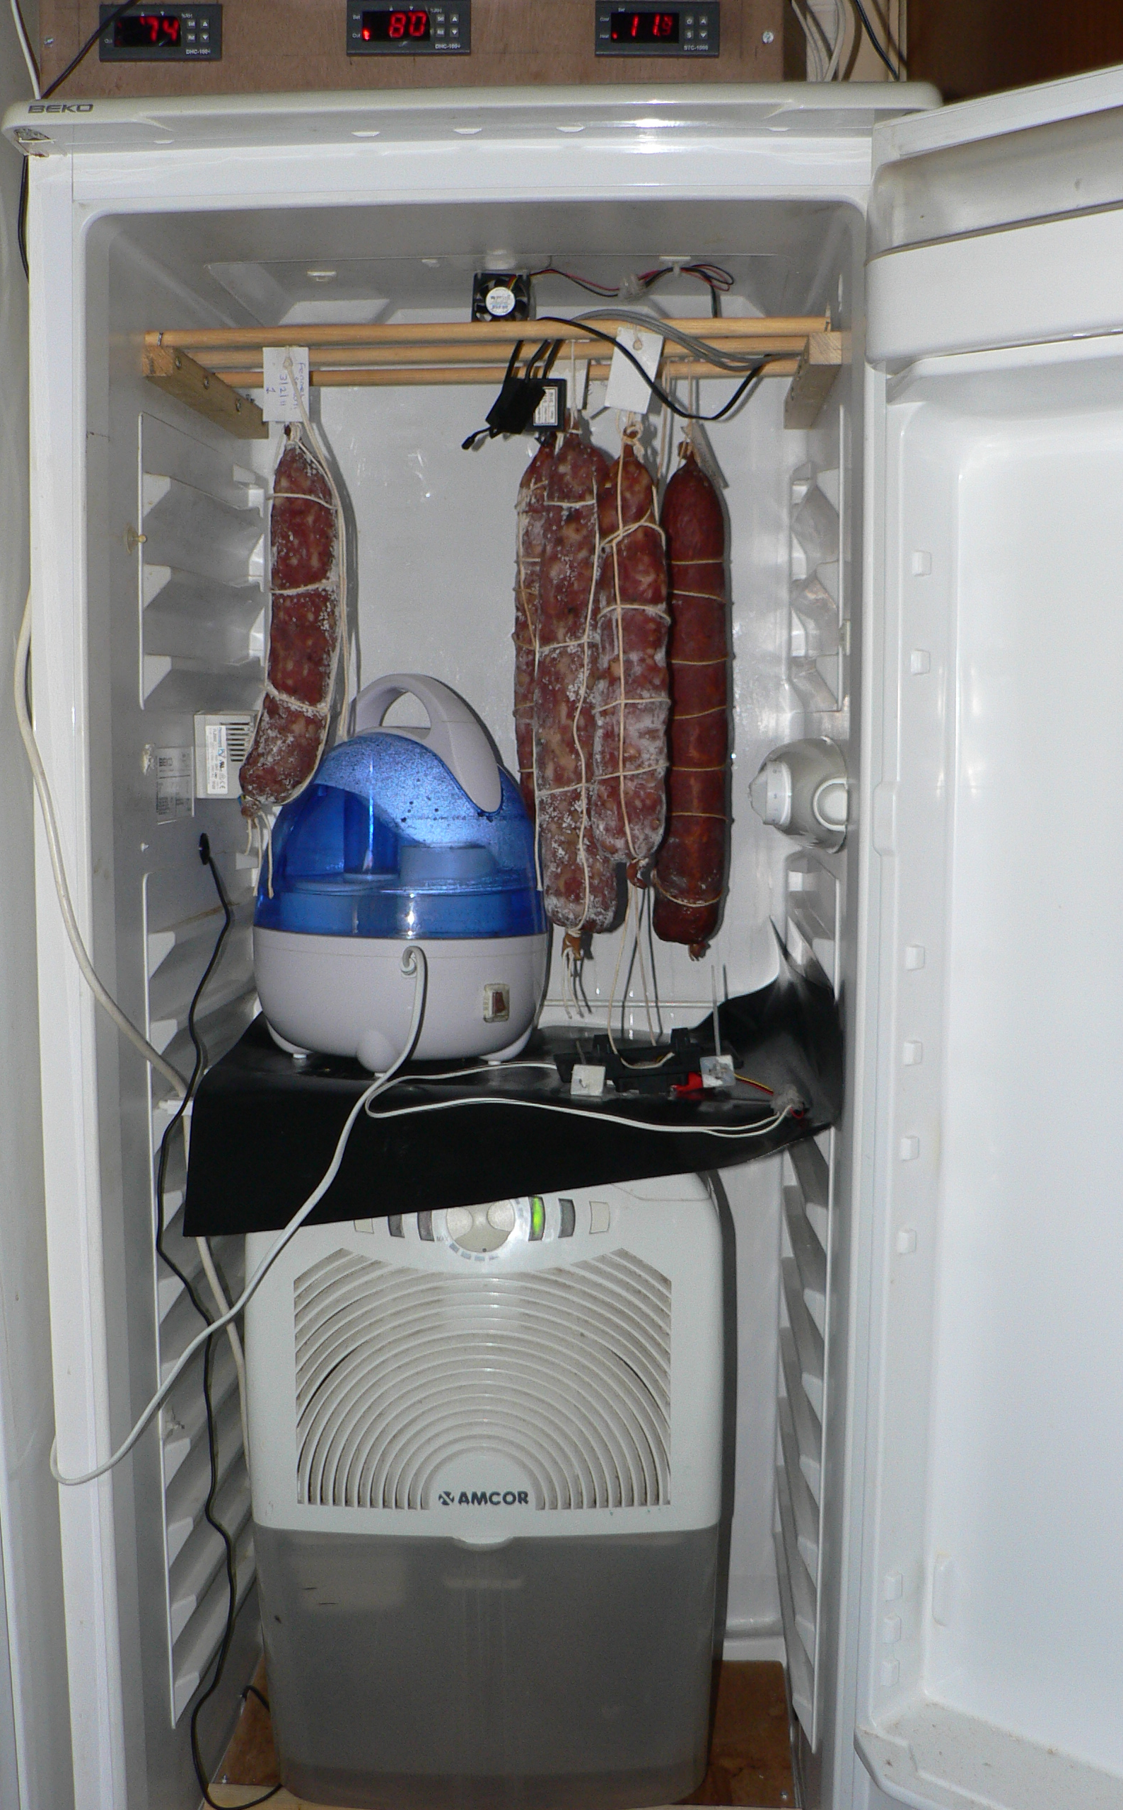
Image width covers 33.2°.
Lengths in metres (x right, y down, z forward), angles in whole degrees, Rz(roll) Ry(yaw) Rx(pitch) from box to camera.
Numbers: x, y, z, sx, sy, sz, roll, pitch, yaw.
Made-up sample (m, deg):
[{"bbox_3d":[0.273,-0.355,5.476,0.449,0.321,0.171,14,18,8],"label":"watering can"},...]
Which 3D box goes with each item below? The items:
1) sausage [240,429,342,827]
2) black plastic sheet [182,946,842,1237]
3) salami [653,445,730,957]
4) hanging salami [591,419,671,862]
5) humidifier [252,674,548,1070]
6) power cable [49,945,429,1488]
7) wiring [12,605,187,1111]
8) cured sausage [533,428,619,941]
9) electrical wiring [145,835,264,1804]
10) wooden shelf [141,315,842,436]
[{"bbox_3d":[-0.184,-0.185,1.269,0.072,0.265,0.052,0,6,4],"label":"sausage"},{"bbox_3d":[-0.032,0.127,1.444,0.459,0.177,0.365,0,6,4],"label":"black plastic sheet"},{"bbox_3d":[0.099,-0.153,1.440,0.057,0.389,0.054,0,6,4],"label":"salami"},{"bbox_3d":[0.046,-0.169,1.274,0.053,0.298,0.050,0,6,4],"label":"hanging salami"},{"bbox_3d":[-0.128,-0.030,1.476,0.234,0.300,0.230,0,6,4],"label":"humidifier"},{"bbox_3d":[-0.217,0.204,1.290,0.221,0.337,0.200,0,6,4],"label":"power cable"},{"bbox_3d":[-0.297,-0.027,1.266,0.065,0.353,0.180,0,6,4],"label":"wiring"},{"bbox_3d":[0.011,-0.155,1.346,0.061,0.365,0.058,0,6,4],"label":"cured sausage"},{"bbox_3d":[-0.260,0.328,1.416,0.047,0.755,0.170,0,6,4],"label":"electrical wiring"},{"bbox_3d":[-0.038,-0.382,1.377,0.459,0.031,0.298,0,6,4],"label":"wooden shelf"}]

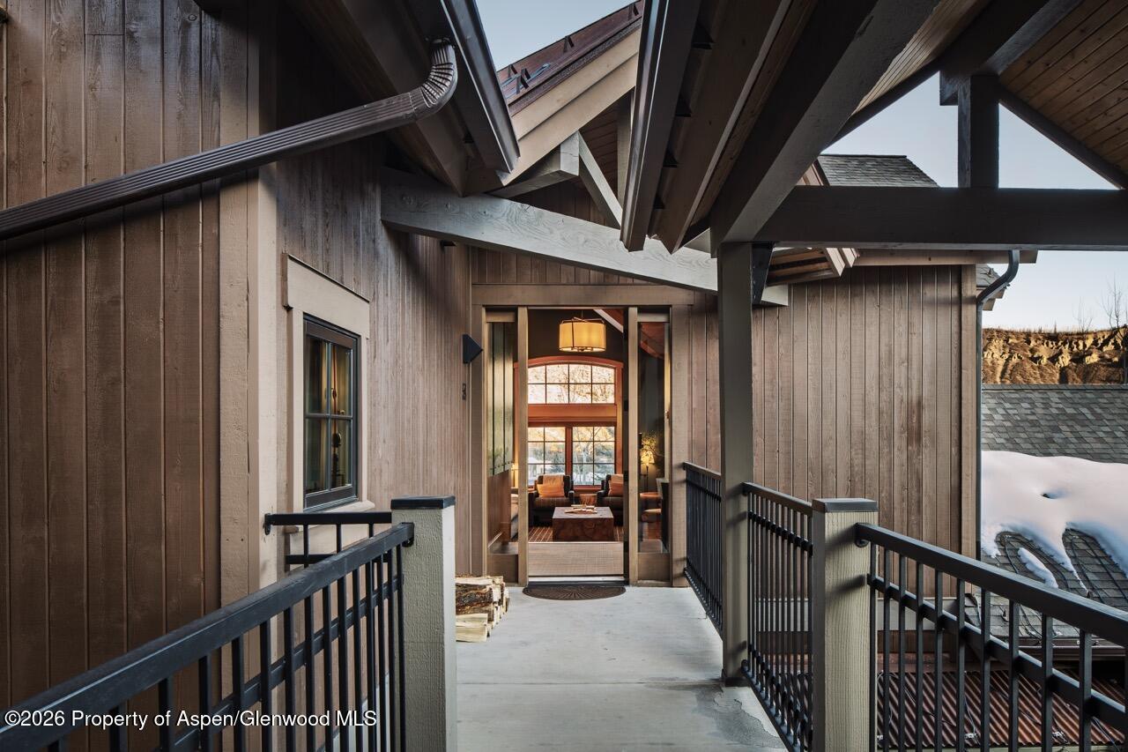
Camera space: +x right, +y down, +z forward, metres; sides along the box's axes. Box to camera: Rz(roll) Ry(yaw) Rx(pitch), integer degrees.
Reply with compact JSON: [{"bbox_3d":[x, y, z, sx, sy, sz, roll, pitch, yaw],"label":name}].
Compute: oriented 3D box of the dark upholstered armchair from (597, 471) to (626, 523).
[{"bbox_3d":[1.000,2.180,13.300,0.790,0.870,0.850,0,-2,7],"label":"dark upholstered armchair"}]

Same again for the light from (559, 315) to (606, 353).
[{"bbox_3d":[0.216,-0.474,8.700,0.540,0.400,0.540,0,-2,0],"label":"light"}]

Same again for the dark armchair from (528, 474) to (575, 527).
[{"bbox_3d":[-0.195,2.180,13.300,0.800,0.870,0.850,0,-2,1],"label":"dark armchair"}]

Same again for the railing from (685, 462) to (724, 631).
[{"bbox_3d":[1.015,1.151,5.360,0.060,0.940,2.360,0,-3,3],"label":"railing"}]

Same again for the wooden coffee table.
[{"bbox_3d":[0.295,2.240,11.200,0.860,0.430,1.350,0,-2,2],"label":"wooden coffee table"}]

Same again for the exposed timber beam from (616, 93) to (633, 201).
[{"bbox_3d":[0.481,-1.547,5.398,0.140,1.080,0.140,0,0,-43],"label":"exposed timber beam"}]

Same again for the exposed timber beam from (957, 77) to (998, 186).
[{"bbox_3d":[2.240,-1.304,4.070,0.148,0.620,0.145,0,0,0],"label":"exposed timber beam"}]

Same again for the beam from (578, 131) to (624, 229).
[{"bbox_3d":[0.203,-1.331,5.116,0.104,0.764,0.103,-2,42,46],"label":"beam"}]

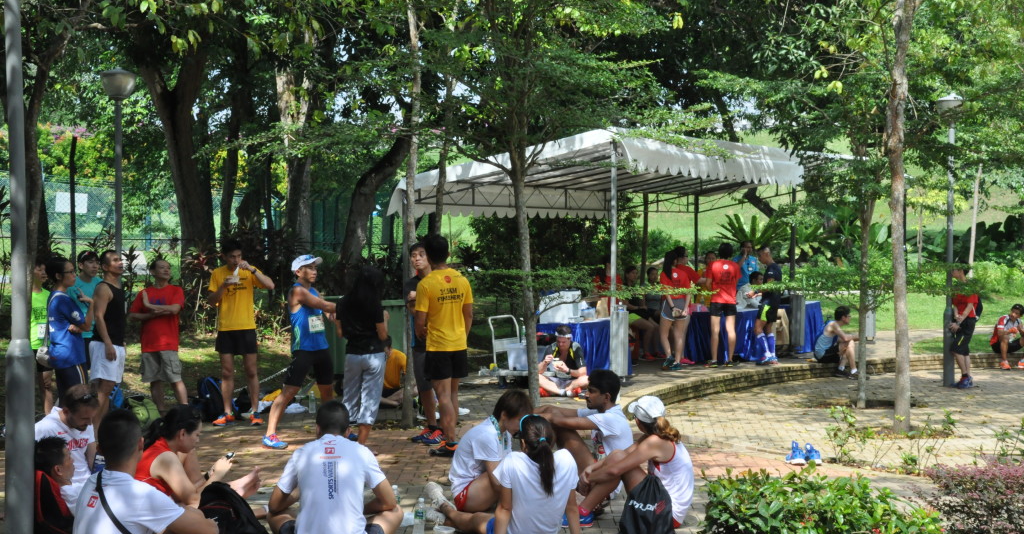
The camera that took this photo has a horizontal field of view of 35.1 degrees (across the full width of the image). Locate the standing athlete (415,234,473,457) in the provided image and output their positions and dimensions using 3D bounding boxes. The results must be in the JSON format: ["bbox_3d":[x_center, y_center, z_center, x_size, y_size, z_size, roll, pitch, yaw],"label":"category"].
[{"bbox_3d":[-0.525,0.586,12.515,0.480,1.700,0.360,0,1,-34],"label":"standing athlete"}]

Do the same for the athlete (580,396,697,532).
[{"bbox_3d":[0.697,1.107,9.382,0.760,0.735,0.460,0,1,12],"label":"athlete"}]

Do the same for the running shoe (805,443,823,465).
[{"bbox_3d":[2.207,1.373,11.948,0.105,0.140,0.280,0,1,-19],"label":"running shoe"}]

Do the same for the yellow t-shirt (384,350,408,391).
[{"bbox_3d":[-1.330,1.145,18.000,0.340,0.480,0.460,0,0,-41],"label":"yellow t-shirt"}]

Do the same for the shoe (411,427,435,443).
[{"bbox_3d":[-0.714,1.367,13.234,0.280,0.120,0.100,-1,1,-38],"label":"shoe"}]

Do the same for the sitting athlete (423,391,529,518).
[{"bbox_3d":[-0.126,1.105,9.939,0.700,0.725,0.500,0,1,-13],"label":"sitting athlete"}]

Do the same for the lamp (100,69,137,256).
[{"bbox_3d":[-4.955,-0.452,20.396,0.440,4.100,0.440,0,1,0],"label":"lamp"}]

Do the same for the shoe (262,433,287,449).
[{"bbox_3d":[-1.879,1.373,12.880,0.275,0.115,0.100,1,1,38],"label":"shoe"}]

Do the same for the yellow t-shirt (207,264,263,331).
[{"bbox_3d":[-2.690,0.298,15.800,0.540,0.660,0.280,0,0,-12],"label":"yellow t-shirt"}]

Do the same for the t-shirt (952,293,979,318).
[{"bbox_3d":[6.080,0.420,21.700,0.280,0.530,0.420,1,0,-30],"label":"t-shirt"}]

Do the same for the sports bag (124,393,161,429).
[{"bbox_3d":[-3.160,1.260,13.900,0.340,0.340,0.280,1,0,-12],"label":"sports bag"}]

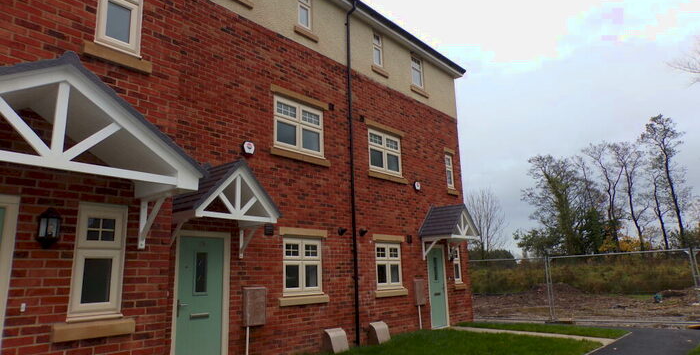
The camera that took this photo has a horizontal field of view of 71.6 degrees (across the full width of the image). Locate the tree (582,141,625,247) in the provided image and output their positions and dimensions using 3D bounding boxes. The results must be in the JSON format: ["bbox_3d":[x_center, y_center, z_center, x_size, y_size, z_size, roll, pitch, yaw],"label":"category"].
[{"bbox_3d":[20.715,2.487,38.890,3.132,11.135,3.000,-1,-12,0],"label":"tree"}]

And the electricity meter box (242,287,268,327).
[{"bbox_3d":[-1.535,2.073,7.824,0.120,0.587,0.400,-11,-15,39],"label":"electricity meter box"}]

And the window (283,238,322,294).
[{"bbox_3d":[-0.900,1.644,8.944,0.080,1.024,1.045,-10,-14,38],"label":"window"}]

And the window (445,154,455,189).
[{"bbox_3d":[2.842,-0.131,14.076,0.080,1.005,0.475,-10,-14,38],"label":"window"}]

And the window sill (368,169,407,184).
[{"bbox_3d":[0.875,0.015,11.464,0.150,0.143,1.595,-10,-14,38],"label":"window sill"}]

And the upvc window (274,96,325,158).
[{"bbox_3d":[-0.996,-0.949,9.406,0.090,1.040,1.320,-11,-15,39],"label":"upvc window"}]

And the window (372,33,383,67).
[{"bbox_3d":[0.654,-3.124,11.911,0.090,0.880,0.430,-11,-15,39],"label":"window"}]

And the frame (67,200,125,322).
[{"bbox_3d":[-2.349,0.776,4.546,0.090,1.060,0.450,-11,-15,39],"label":"frame"}]

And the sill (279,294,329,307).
[{"bbox_3d":[-0.844,2.219,8.752,0.140,0.135,1.220,-11,-15,39],"label":"sill"}]

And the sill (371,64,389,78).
[{"bbox_3d":[0.690,-2.524,11.704,0.140,0.130,0.680,-11,-15,39],"label":"sill"}]

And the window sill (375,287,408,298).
[{"bbox_3d":[0.902,2.599,10.895,0.150,0.143,1.250,-10,-14,38],"label":"window sill"}]

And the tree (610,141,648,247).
[{"bbox_3d":[22.799,2.487,38.890,2.967,11.135,3.000,-1,-12,0],"label":"tree"}]

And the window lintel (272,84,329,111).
[{"bbox_3d":[-0.988,-1.544,9.507,0.110,0.135,1.510,-11,-15,39],"label":"window lintel"}]

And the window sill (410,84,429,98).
[{"bbox_3d":[1.827,-2.286,13.013,0.140,0.130,0.870,-11,-15,39],"label":"window sill"}]

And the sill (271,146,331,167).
[{"bbox_3d":[-0.947,-0.377,9.259,0.150,0.142,1.590,-10,-14,38],"label":"sill"}]

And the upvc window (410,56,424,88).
[{"bbox_3d":[1.791,-2.886,13.220,0.090,0.880,0.600,-11,-15,39],"label":"upvc window"}]

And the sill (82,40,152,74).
[{"bbox_3d":[-2.372,-1.200,4.935,0.130,0.131,0.676,-11,-15,39],"label":"sill"}]

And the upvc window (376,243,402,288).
[{"bbox_3d":[0.846,2.009,10.940,0.070,1.015,0.990,-11,-15,39],"label":"upvc window"}]

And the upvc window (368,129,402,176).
[{"bbox_3d":[0.809,-0.559,11.613,0.080,1.015,1.400,-10,-14,38],"label":"upvc window"}]

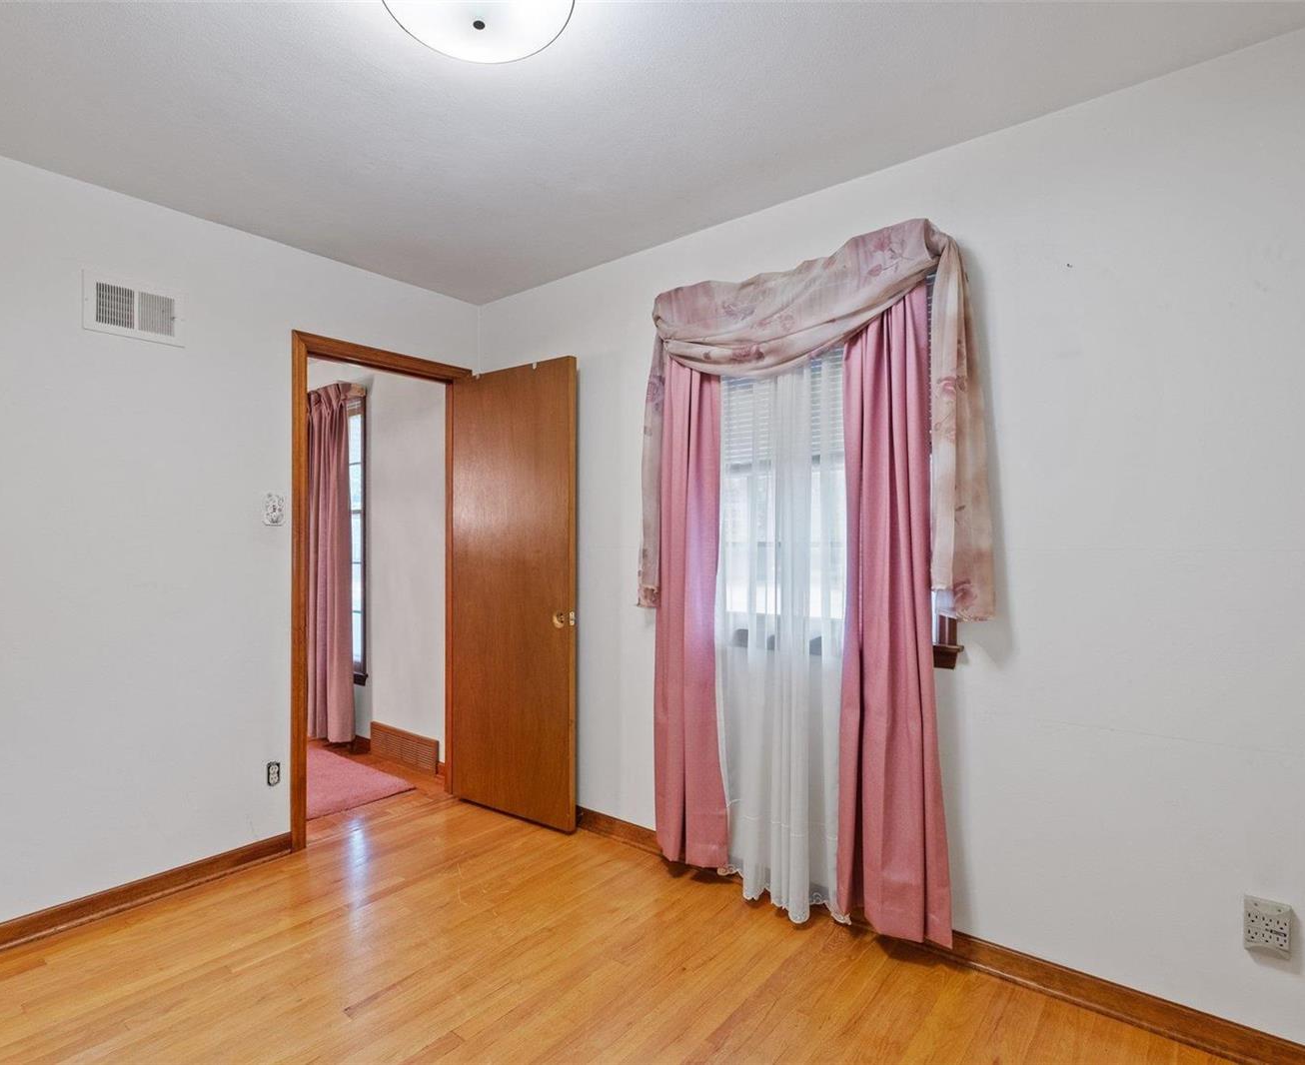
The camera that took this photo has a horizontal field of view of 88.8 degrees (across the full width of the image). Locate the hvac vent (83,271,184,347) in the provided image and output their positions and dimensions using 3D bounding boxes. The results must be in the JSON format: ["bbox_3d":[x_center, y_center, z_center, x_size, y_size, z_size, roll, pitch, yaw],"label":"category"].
[{"bbox_3d":[-1.788,-0.774,2.310,0.018,0.197,0.285,-1,-1,41],"label":"hvac vent"}]

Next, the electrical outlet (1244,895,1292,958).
[{"bbox_3d":[1.444,0.933,1.563,0.078,0.122,0.036,-1,-1,37],"label":"electrical outlet"}]

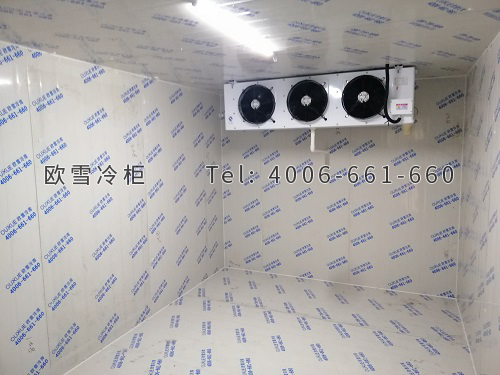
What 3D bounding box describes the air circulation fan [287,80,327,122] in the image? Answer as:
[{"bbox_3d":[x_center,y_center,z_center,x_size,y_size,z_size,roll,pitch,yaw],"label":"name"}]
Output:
[{"bbox_3d":[0.481,-0.709,3.092,0.347,0.347,0.090,2,7,23],"label":"air circulation fan"}]

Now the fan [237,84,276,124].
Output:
[{"bbox_3d":[0.071,-0.718,3.270,0.347,0.347,0.090,2,7,23],"label":"fan"}]

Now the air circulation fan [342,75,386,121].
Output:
[{"bbox_3d":[0.891,-0.698,2.914,0.347,0.347,0.090,2,7,23],"label":"air circulation fan"}]

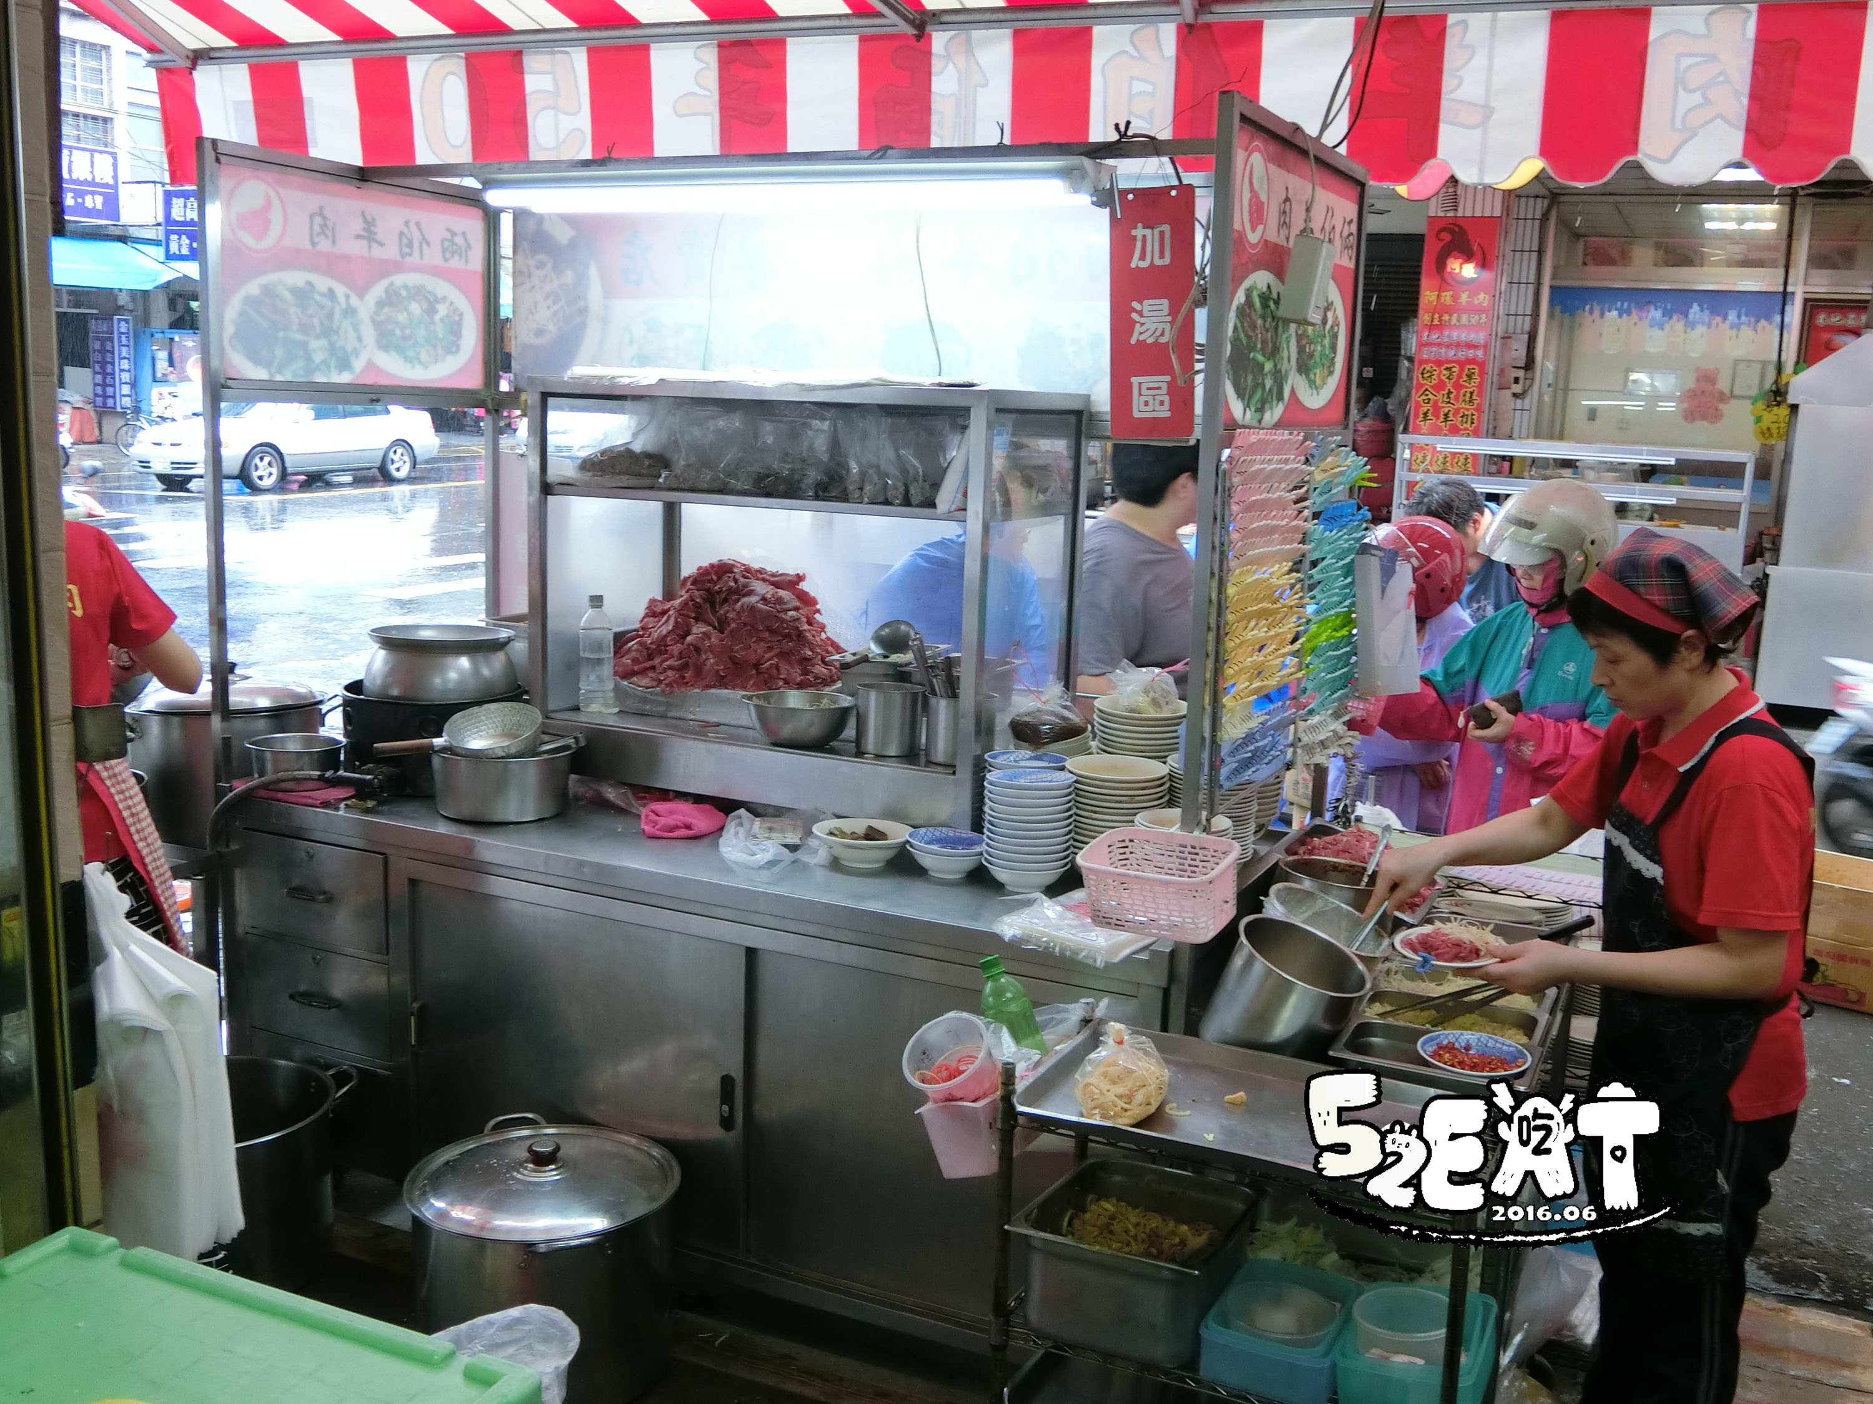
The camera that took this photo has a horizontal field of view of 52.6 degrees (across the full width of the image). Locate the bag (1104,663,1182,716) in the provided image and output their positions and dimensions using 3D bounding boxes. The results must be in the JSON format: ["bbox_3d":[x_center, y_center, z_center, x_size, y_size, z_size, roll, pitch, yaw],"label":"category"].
[{"bbox_3d":[0.344,-0.018,3.170,0.125,0.095,0.120,7,11,27],"label":"bag"}]

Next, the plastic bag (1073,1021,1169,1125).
[{"bbox_3d":[0.220,0.439,2.250,0.115,0.115,0.110,7,11,27],"label":"plastic bag"}]

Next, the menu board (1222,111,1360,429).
[{"bbox_3d":[0.615,-0.699,3.220,0.035,0.460,0.830,6,10,25],"label":"menu board"}]

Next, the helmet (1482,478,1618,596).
[{"bbox_3d":[1.269,-0.342,3.920,0.300,0.250,0.245,-18,20,-37],"label":"helmet"}]

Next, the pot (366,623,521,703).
[{"bbox_3d":[-1.082,-0.062,4.125,0.335,0.185,0.335,2,9,0],"label":"pot"}]

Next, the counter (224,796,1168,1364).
[{"bbox_3d":[-0.354,0.609,3.963,2.060,0.750,1.000,6,10,25],"label":"counter"}]

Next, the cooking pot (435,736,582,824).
[{"bbox_3d":[-0.882,0.155,3.899,0.310,0.135,0.290,2,9,0],"label":"cooking pot"}]

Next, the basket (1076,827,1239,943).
[{"bbox_3d":[0.297,0.247,2.536,0.208,0.105,0.190,6,10,25],"label":"basket"}]

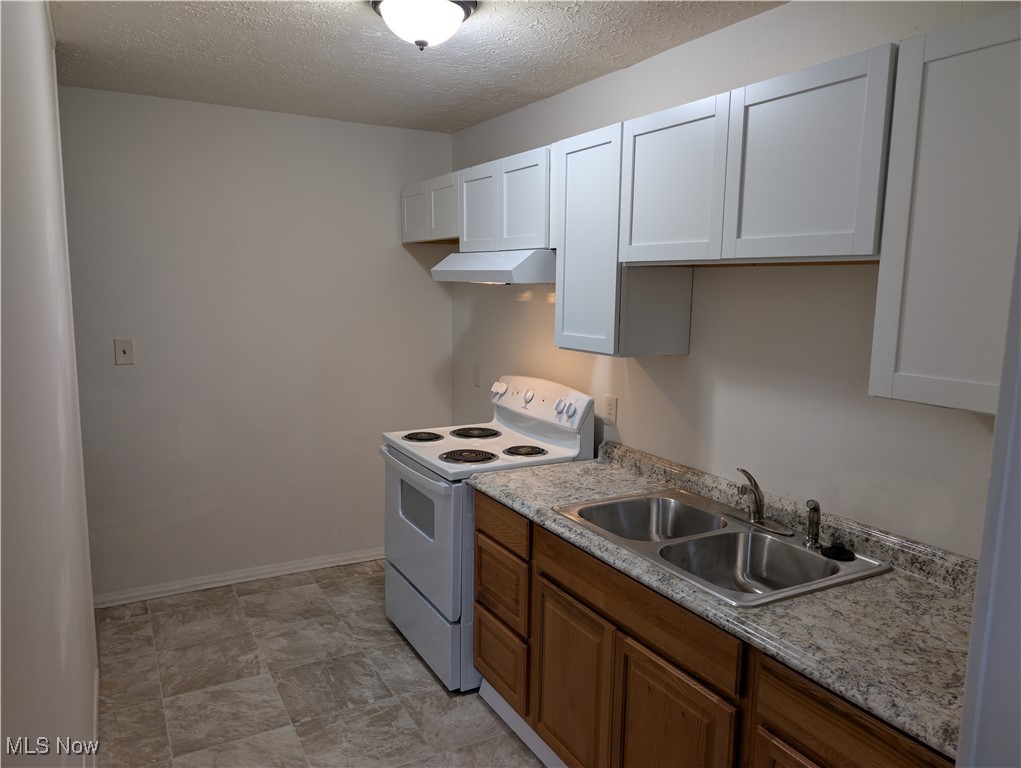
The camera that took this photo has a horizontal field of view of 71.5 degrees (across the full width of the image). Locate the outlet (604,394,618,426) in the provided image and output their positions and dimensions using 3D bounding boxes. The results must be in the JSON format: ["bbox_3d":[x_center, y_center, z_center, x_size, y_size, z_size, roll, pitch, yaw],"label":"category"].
[{"bbox_3d":[0.417,0.109,2.924,0.008,0.118,0.075,-4,9,-29],"label":"outlet"}]

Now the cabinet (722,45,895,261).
[{"bbox_3d":[0.832,-0.529,1.781,0.330,0.448,0.452,-4,9,-29],"label":"cabinet"}]

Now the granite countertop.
[{"bbox_3d":[0.569,0.428,2.051,0.638,0.118,1.828,-4,9,-29],"label":"granite countertop"}]

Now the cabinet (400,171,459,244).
[{"bbox_3d":[-0.279,-0.894,3.703,0.330,0.300,0.750,-4,9,-29],"label":"cabinet"}]

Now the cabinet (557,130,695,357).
[{"bbox_3d":[0.400,-0.491,2.551,0.330,0.753,0.387,-4,9,-29],"label":"cabinet"}]

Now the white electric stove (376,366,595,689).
[{"bbox_3d":[-0.135,0.591,3.196,0.700,1.185,0.760,-4,9,-29],"label":"white electric stove"}]

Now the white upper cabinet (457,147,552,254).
[{"bbox_3d":[0.097,-0.752,3.054,0.330,0.375,0.775,-4,9,-29],"label":"white upper cabinet"}]

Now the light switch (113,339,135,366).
[{"bbox_3d":[-1.846,-0.154,3.391,0.076,0.120,0.010,-4,9,-29],"label":"light switch"}]

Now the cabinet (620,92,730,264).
[{"bbox_3d":[0.609,-0.588,2.167,0.330,0.448,0.448,-4,9,-29],"label":"cabinet"}]

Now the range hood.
[{"bbox_3d":[0.032,-0.499,3.058,0.472,0.129,0.770,-4,9,-29],"label":"range hood"}]

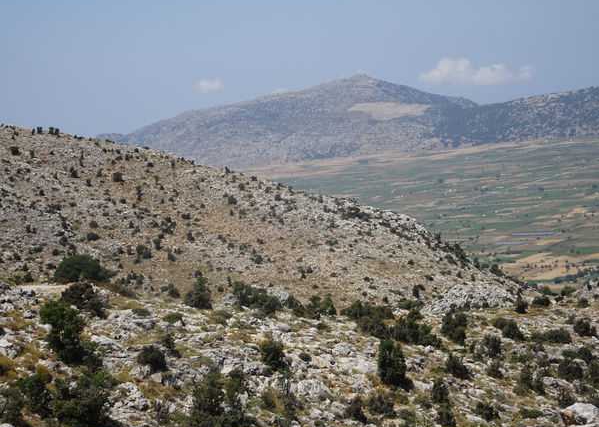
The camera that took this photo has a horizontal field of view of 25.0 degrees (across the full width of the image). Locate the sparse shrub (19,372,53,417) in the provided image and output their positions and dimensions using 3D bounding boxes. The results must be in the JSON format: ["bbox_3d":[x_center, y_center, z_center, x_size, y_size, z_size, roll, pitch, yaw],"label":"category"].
[{"bbox_3d":[-11.151,7.645,57.000,1.436,1.834,1.364,0,4,0],"label":"sparse shrub"}]

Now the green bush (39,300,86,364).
[{"bbox_3d":[-12.820,6.383,73.000,2.597,3.393,2.389,0,5,0],"label":"green bush"}]

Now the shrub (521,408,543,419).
[{"bbox_3d":[10.659,9.189,62.000,1.011,0.540,0.859,0,5,0],"label":"shrub"}]

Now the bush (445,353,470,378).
[{"bbox_3d":[10.422,10.092,89.017,1.715,1.664,1.544,0,5,0],"label":"bush"}]

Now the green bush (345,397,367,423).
[{"bbox_3d":[2.407,8.467,58.000,0.946,1.046,0.898,0,4,0],"label":"green bush"}]

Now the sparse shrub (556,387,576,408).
[{"bbox_3d":[16.312,11.241,82.444,1.222,1.185,1.100,0,5,0],"label":"sparse shrub"}]

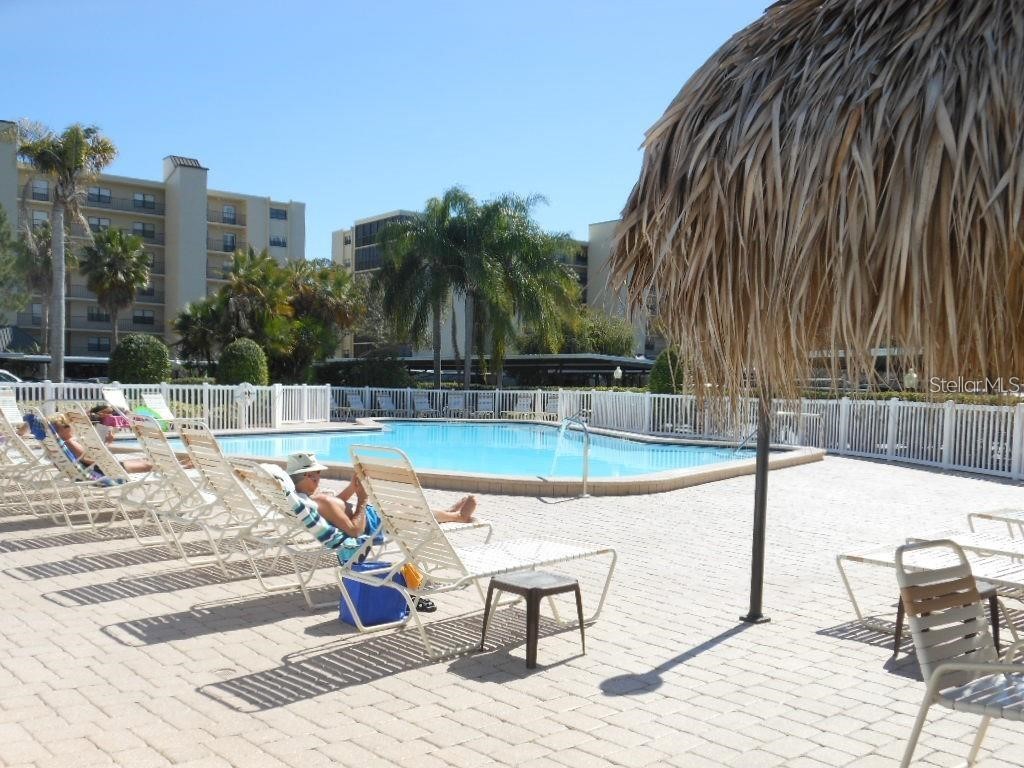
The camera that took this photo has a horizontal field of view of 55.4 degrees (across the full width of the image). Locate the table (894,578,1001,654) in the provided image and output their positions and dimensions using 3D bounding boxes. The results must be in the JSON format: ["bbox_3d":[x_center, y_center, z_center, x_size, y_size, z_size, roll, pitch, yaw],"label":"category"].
[{"bbox_3d":[2.559,1.388,5.720,0.430,0.430,0.430,1,1,-45],"label":"table"}]

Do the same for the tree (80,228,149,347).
[{"bbox_3d":[-23.617,-4.218,58.000,4.200,10.040,4.200,1,0,0],"label":"tree"}]

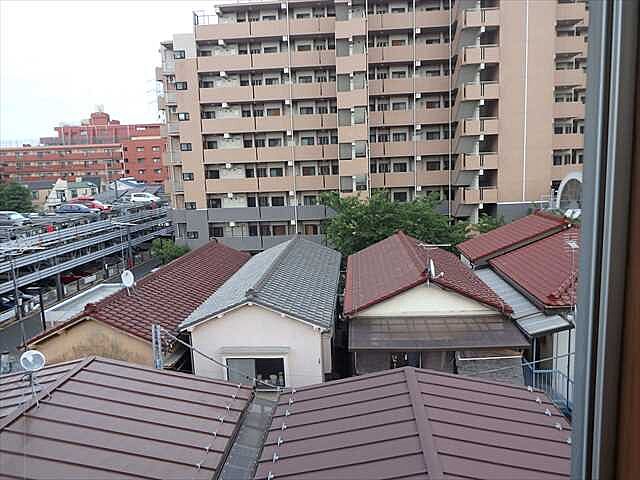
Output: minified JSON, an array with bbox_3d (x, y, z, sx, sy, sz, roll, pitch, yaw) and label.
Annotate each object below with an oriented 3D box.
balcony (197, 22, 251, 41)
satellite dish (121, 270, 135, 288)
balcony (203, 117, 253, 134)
[{"bbox_3d":[-8.939,-19.426,41.900,4.996,1.350,1.300,-1,7,4],"label":"balcony"},{"bbox_3d":[-5.572,1.145,12.856,0.250,0.500,0.460,2,9,28],"label":"satellite dish"},{"bbox_3d":[-8.687,-10.943,42.939,4.928,1.350,1.300,-1,7,4],"label":"balcony"}]

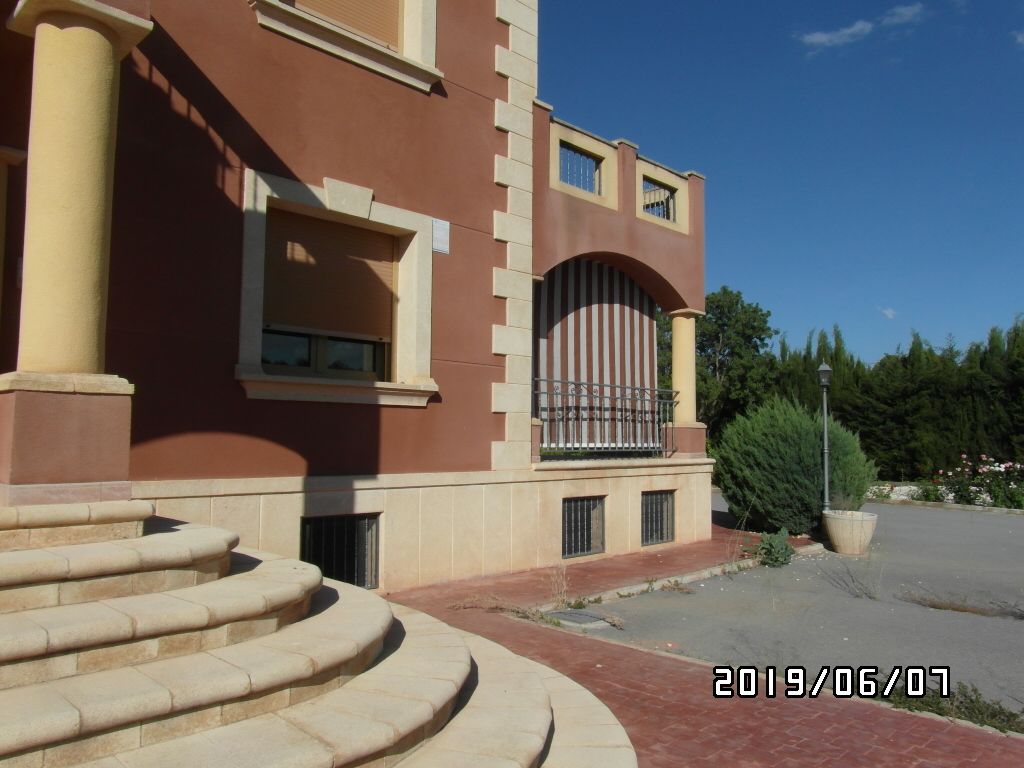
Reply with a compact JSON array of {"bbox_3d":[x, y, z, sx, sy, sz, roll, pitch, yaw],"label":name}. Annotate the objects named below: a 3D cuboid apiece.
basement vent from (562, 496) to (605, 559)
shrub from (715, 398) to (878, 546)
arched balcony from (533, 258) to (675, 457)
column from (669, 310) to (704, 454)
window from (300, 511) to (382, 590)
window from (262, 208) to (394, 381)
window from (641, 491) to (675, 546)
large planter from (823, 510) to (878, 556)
[{"bbox_3d":[0.849,1.756,8.768,0.810,0.755,0.130,4,-6,-42],"label":"basement vent"},{"bbox_3d":[4.825,1.349,12.145,2.700,2.220,2.600,0,-4,0],"label":"shrub"},{"bbox_3d":[1.181,-0.395,9.142,2.890,2.608,0.650,4,-6,-42],"label":"arched balcony"},{"bbox_3d":[2.608,0.003,10.705,0.440,2.180,0.440,4,-6,-42],"label":"column"},{"bbox_3d":[-1.586,1.574,6.537,0.855,0.755,0.130,4,-6,-42],"label":"window"},{"bbox_3d":[-1.746,-0.798,6.856,1.530,1.550,0.160,4,-6,-42],"label":"window"},{"bbox_3d":[1.998,1.842,9.820,0.850,0.755,0.130,4,-6,-42],"label":"window"},{"bbox_3d":[4.633,2.038,9.704,0.680,0.530,0.680,0,-4,0],"label":"large planter"}]

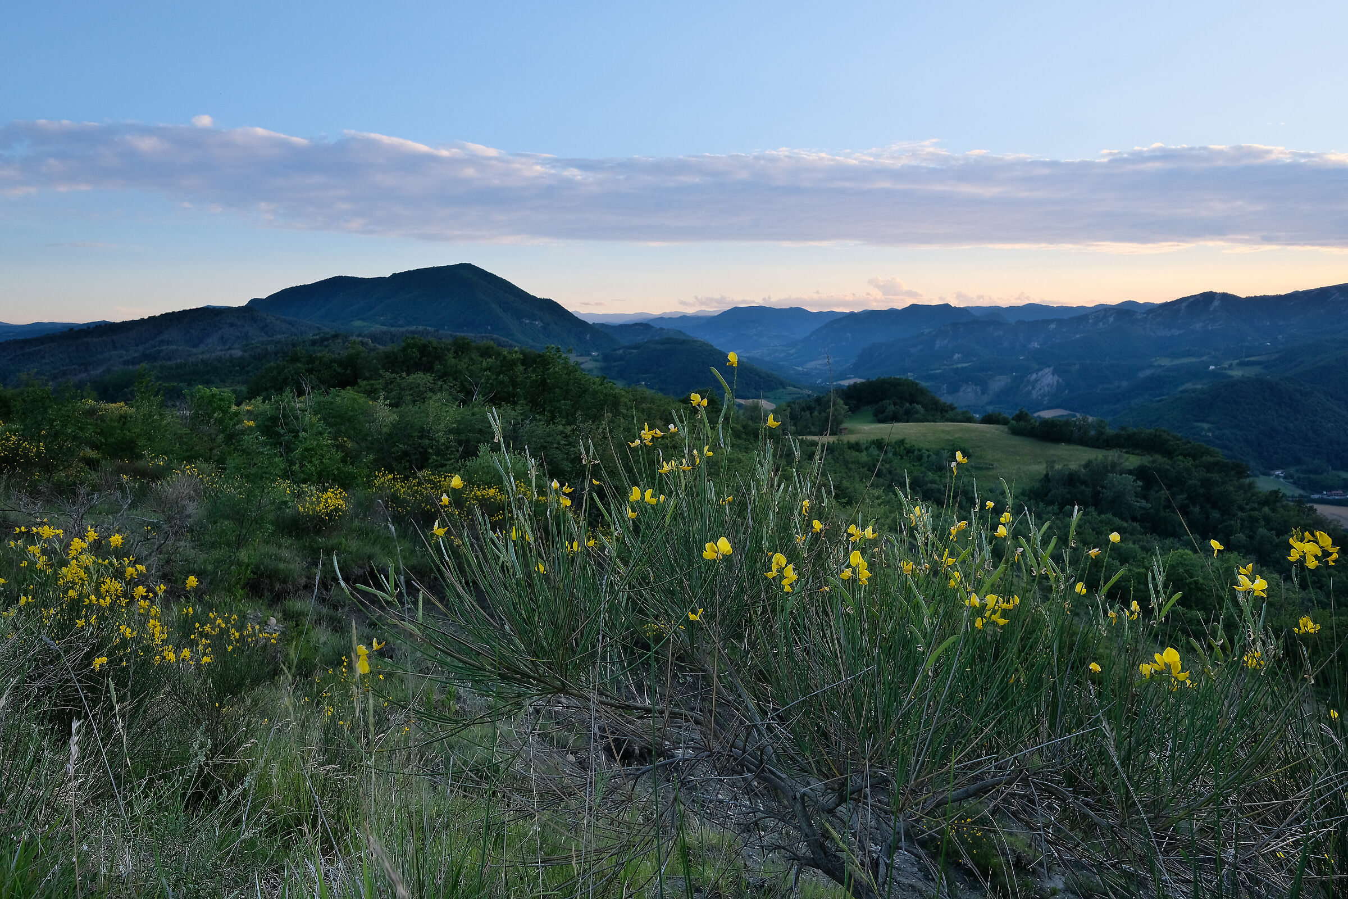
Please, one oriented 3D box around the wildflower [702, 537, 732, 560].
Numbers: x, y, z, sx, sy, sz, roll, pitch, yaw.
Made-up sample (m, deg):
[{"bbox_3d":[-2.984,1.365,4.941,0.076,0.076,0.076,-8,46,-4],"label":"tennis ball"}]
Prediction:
[{"bbox_3d":[0.067,0.154,1.220,0.045,0.035,0.034,0,9,3],"label":"wildflower"}]

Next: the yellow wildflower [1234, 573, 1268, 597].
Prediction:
[{"bbox_3d":[0.895,0.210,1.220,0.044,0.036,0.036,5,10,28],"label":"yellow wildflower"}]

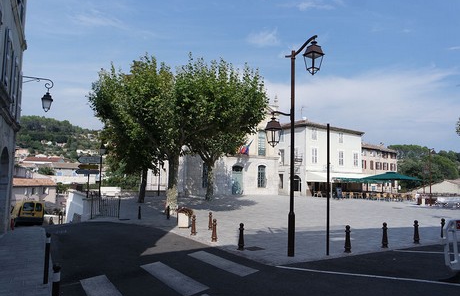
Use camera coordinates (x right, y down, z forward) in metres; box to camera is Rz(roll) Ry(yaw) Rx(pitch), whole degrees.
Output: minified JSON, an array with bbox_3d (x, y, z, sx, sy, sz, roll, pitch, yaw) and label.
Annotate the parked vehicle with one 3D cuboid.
[{"bbox_3d":[-16.400,5.000,24.600,4.050,1.820,1.700,-4,-7,45],"label":"parked vehicle"}]

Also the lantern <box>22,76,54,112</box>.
[{"bbox_3d":[-7.812,-2.223,12.500,1.150,1.400,0.460,4,-6,-30],"label":"lantern"}]

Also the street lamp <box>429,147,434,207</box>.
[{"bbox_3d":[18.094,2.633,27.589,0.650,5.200,0.450,1,-5,0],"label":"street lamp"}]

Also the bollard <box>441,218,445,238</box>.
[{"bbox_3d":[8.100,3.117,11.703,0.180,0.820,0.180,1,-5,0],"label":"bollard"}]

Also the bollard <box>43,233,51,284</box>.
[{"bbox_3d":[-3.450,2.098,5.815,0.100,0.950,0.100,1,-5,0],"label":"bollard"}]

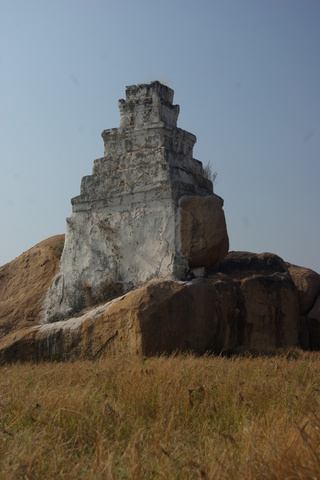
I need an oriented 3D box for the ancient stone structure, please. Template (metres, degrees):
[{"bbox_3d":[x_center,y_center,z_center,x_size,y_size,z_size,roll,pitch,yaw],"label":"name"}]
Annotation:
[{"bbox_3d":[-0.657,-1.022,23.452,4.400,7.350,3.530,-4,-8,31],"label":"ancient stone structure"}]

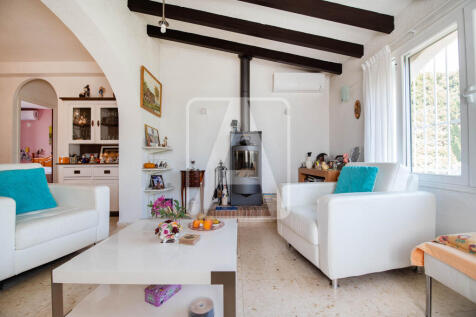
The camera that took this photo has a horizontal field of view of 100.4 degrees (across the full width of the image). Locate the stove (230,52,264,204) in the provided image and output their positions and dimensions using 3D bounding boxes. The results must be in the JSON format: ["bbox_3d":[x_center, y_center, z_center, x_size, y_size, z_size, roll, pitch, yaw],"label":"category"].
[{"bbox_3d":[0.143,-0.465,3.300,0.510,2.440,0.420,0,0,0],"label":"stove"}]

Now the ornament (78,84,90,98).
[{"bbox_3d":[-2.410,-1.030,3.120,0.180,0.240,0.110,0,-1,0],"label":"ornament"}]

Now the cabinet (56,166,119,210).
[{"bbox_3d":[-2.150,0.475,3.130,1.020,0.780,0.450,0,-1,0],"label":"cabinet"}]

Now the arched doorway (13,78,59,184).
[{"bbox_3d":[-3.410,-0.240,3.420,0.750,2.200,0.150,0,-1,0],"label":"arched doorway"}]

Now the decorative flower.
[{"bbox_3d":[-1.000,0.735,2.850,0.550,0.400,0.420,0,0,0],"label":"decorative flower"}]

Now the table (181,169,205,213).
[{"bbox_3d":[-0.775,0.570,3.370,0.420,0.720,0.290,0,0,0],"label":"table"}]

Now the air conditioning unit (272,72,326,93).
[{"bbox_3d":[1.110,-1.370,3.600,0.870,0.290,0.210,0,-1,0],"label":"air conditioning unit"}]

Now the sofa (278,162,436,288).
[{"bbox_3d":[1.033,0.490,1.912,0.980,0.880,0.840,0,0,-14],"label":"sofa"}]

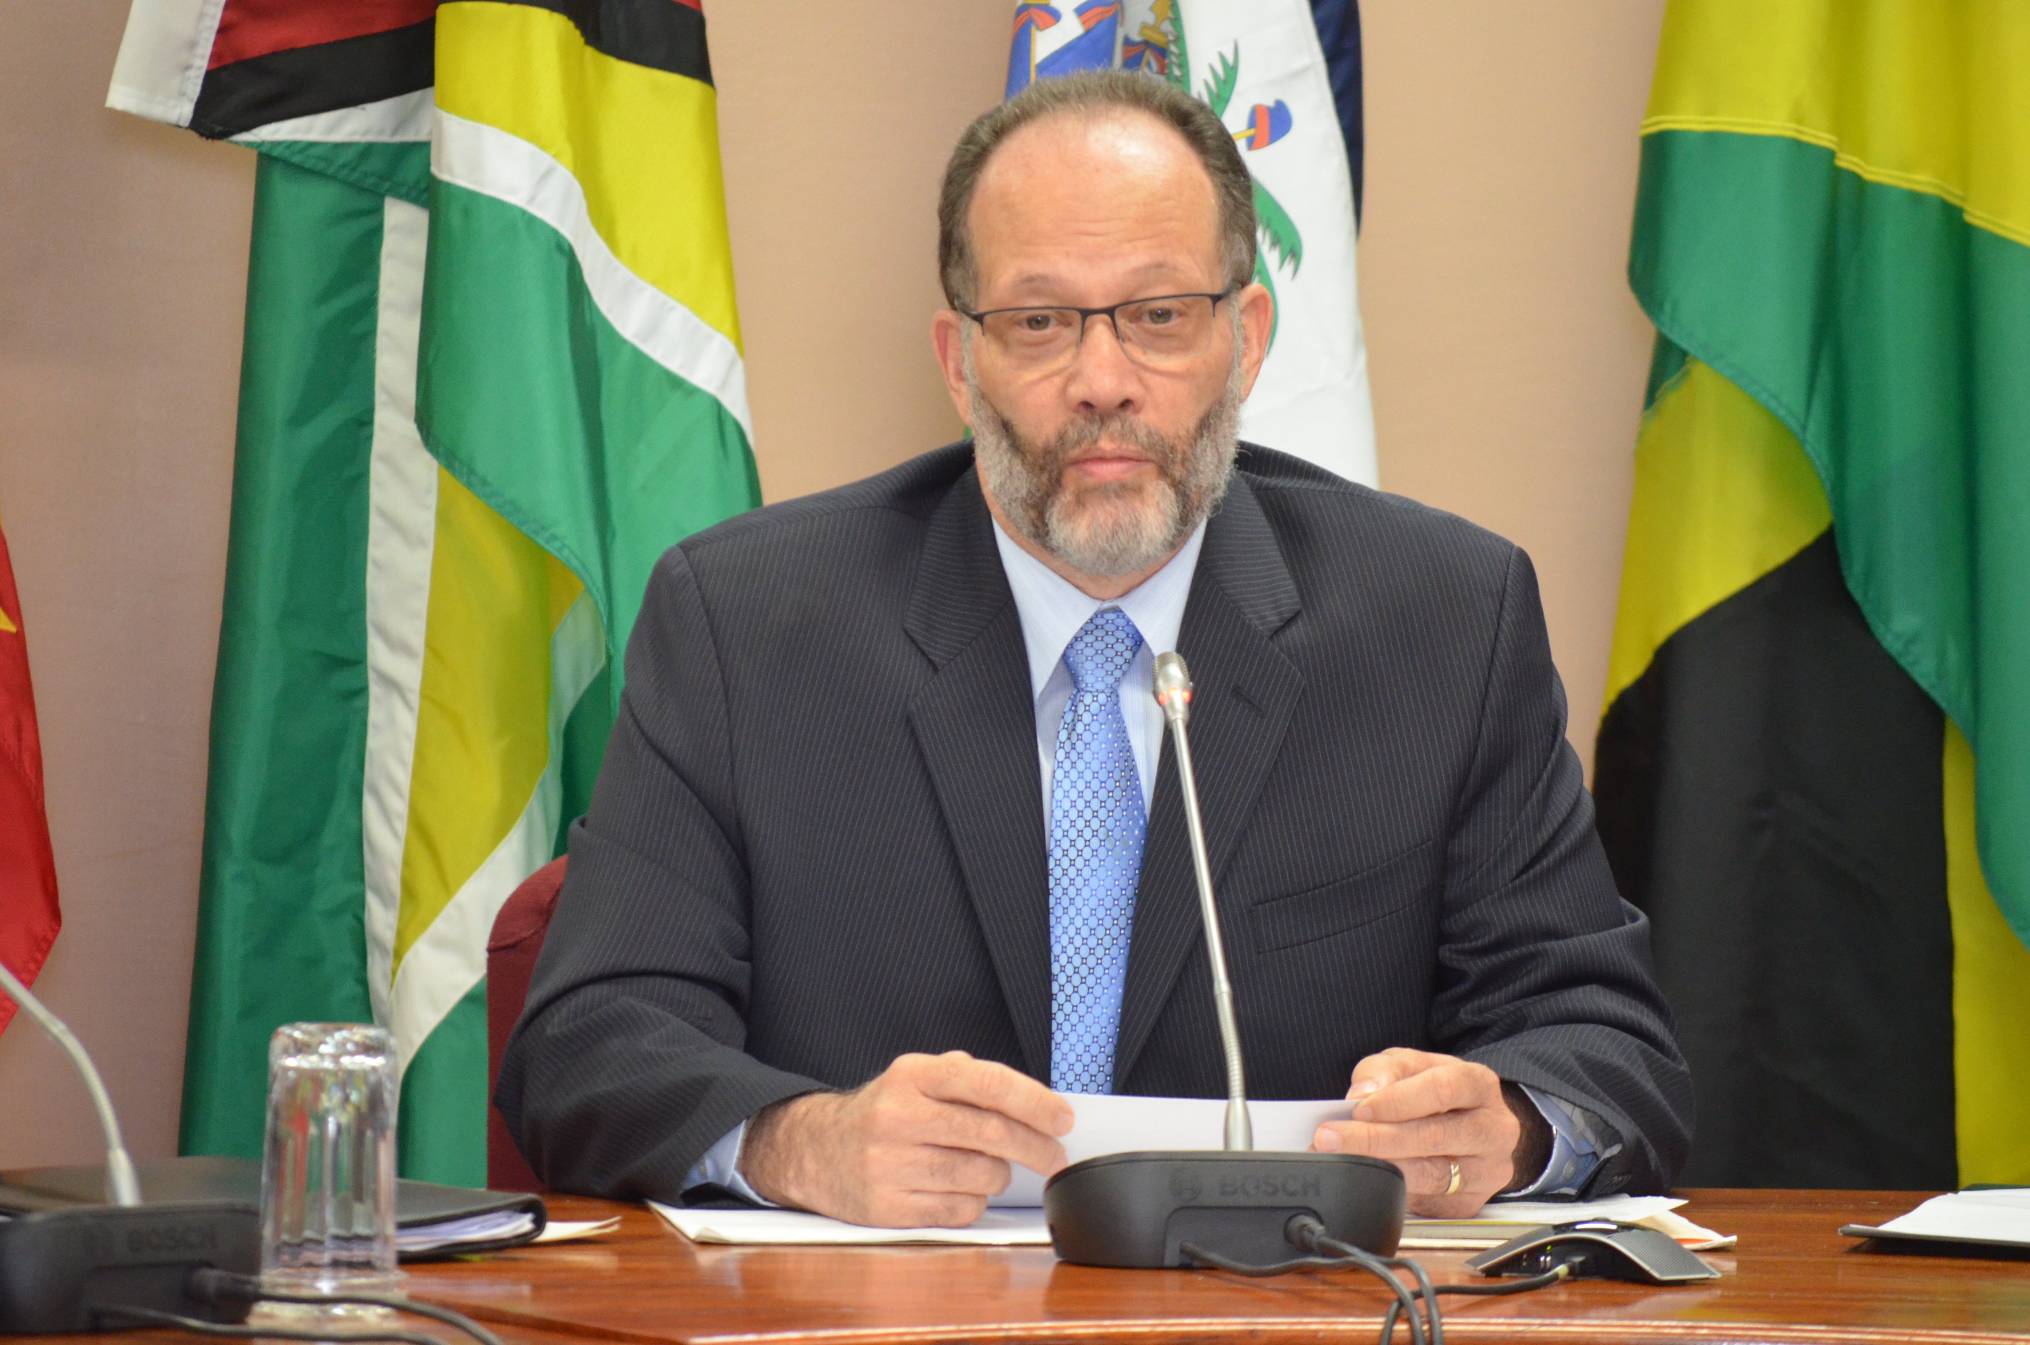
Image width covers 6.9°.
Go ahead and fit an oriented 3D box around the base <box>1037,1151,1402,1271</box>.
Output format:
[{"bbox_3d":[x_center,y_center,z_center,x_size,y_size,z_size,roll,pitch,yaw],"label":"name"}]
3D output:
[{"bbox_3d":[0.109,0.279,8.850,0.190,0.061,0.125,0,5,-10],"label":"base"}]

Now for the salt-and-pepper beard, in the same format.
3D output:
[{"bbox_3d":[0.050,-0.118,9.260,0.150,0.130,0.110,-2,5,0],"label":"salt-and-pepper beard"}]

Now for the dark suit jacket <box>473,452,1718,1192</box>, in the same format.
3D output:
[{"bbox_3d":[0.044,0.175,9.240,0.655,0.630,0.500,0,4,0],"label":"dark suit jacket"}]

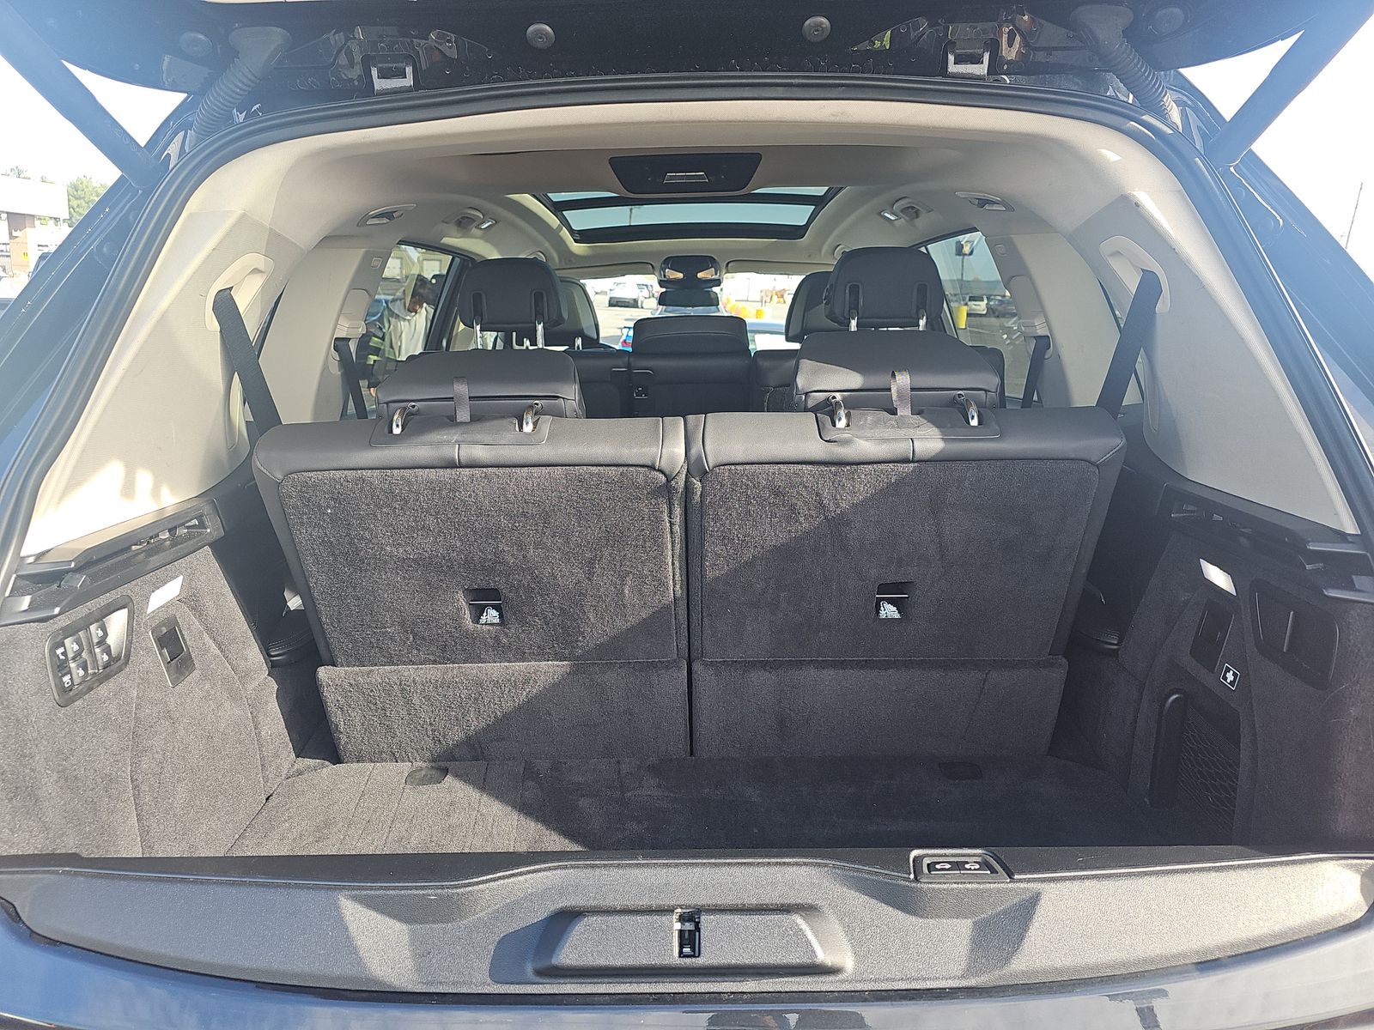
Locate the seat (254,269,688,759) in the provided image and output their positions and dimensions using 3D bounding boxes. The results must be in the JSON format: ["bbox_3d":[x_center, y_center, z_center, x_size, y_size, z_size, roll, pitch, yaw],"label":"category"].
[{"bbox_3d":[-0.274,-0.017,1.408,0.550,0.670,0.480,-1,14,0],"label":"seat"}]

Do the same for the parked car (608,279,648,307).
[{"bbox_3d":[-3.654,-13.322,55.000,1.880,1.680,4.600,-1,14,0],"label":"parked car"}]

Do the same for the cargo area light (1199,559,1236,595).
[{"bbox_3d":[0.596,0.070,1.025,0.014,0.026,0.068,-1,14,0],"label":"cargo area light"}]

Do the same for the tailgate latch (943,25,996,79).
[{"bbox_3d":[0.254,-0.415,0.820,0.043,0.038,0.030,-1,14,0],"label":"tailgate latch"}]

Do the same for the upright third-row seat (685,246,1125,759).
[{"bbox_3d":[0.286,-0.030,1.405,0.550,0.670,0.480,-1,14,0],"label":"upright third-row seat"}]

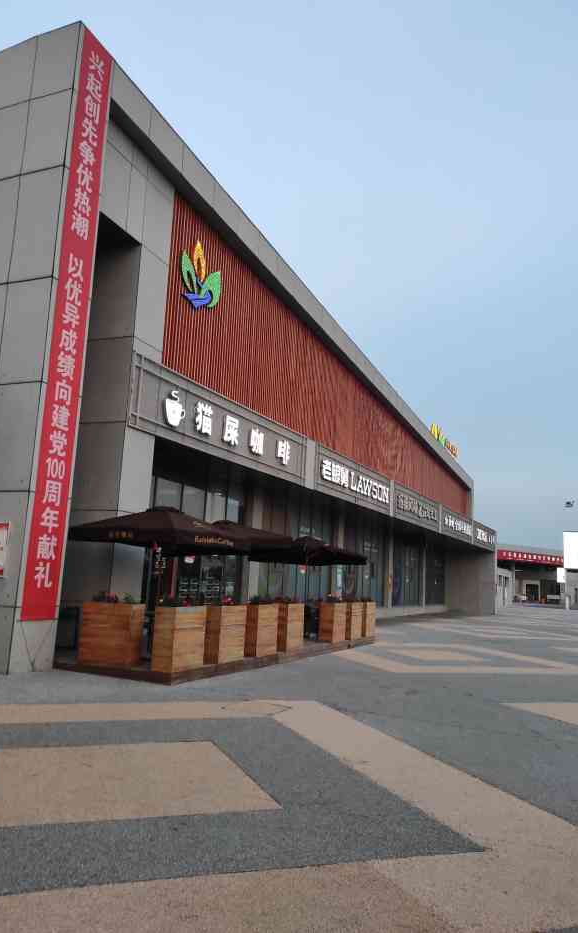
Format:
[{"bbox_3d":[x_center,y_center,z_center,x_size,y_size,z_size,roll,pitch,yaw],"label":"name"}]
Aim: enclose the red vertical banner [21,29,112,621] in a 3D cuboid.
[{"bbox_3d":[-3.356,-2.361,10.849,0.040,9.290,0.710,-1,-10,25],"label":"red vertical banner"}]

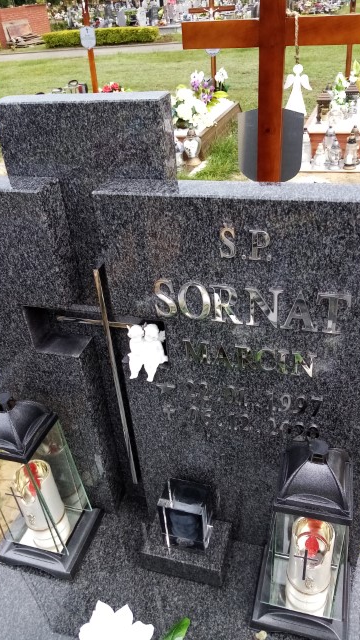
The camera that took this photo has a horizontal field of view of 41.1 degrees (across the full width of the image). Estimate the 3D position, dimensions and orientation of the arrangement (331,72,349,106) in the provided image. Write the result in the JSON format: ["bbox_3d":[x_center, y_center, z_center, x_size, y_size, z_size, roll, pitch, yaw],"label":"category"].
[{"bbox_3d":[1.688,-2.397,5.032,0.180,0.340,0.180,6,35,17],"label":"arrangement"}]

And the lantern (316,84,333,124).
[{"bbox_3d":[1.403,-2.086,4.636,0.135,0.325,0.135,6,35,17],"label":"lantern"}]

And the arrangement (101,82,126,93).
[{"bbox_3d":[-0.866,-3.017,6.409,0.320,0.270,0.280,6,35,17],"label":"arrangement"}]

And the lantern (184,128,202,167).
[{"bbox_3d":[0.132,-1.643,4.523,0.145,0.310,0.145,6,35,17],"label":"lantern"}]

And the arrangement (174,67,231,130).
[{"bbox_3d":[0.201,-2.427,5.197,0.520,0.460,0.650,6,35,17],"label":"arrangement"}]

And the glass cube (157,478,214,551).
[{"bbox_3d":[0.014,0.409,1.014,0.092,0.129,0.069,5,35,16],"label":"glass cube"}]

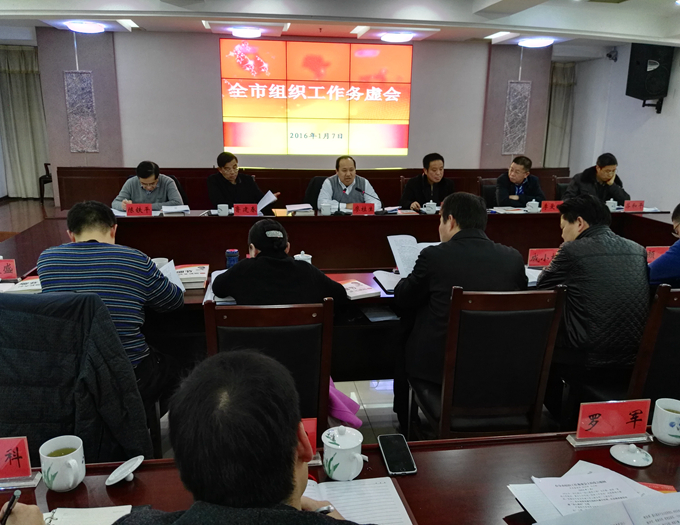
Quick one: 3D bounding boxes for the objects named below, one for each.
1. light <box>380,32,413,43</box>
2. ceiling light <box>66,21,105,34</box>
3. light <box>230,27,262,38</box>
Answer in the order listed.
[{"bbox_3d":[0.905,-3.557,8.962,0.520,0.100,0.520,1,14,0],"label":"light"},{"bbox_3d":[-3.949,-3.629,8.755,0.480,0.110,0.480,-1,13,-8],"label":"ceiling light"},{"bbox_3d":[-1.491,-3.691,9.078,0.460,0.110,0.460,-1,13,-8],"label":"light"}]

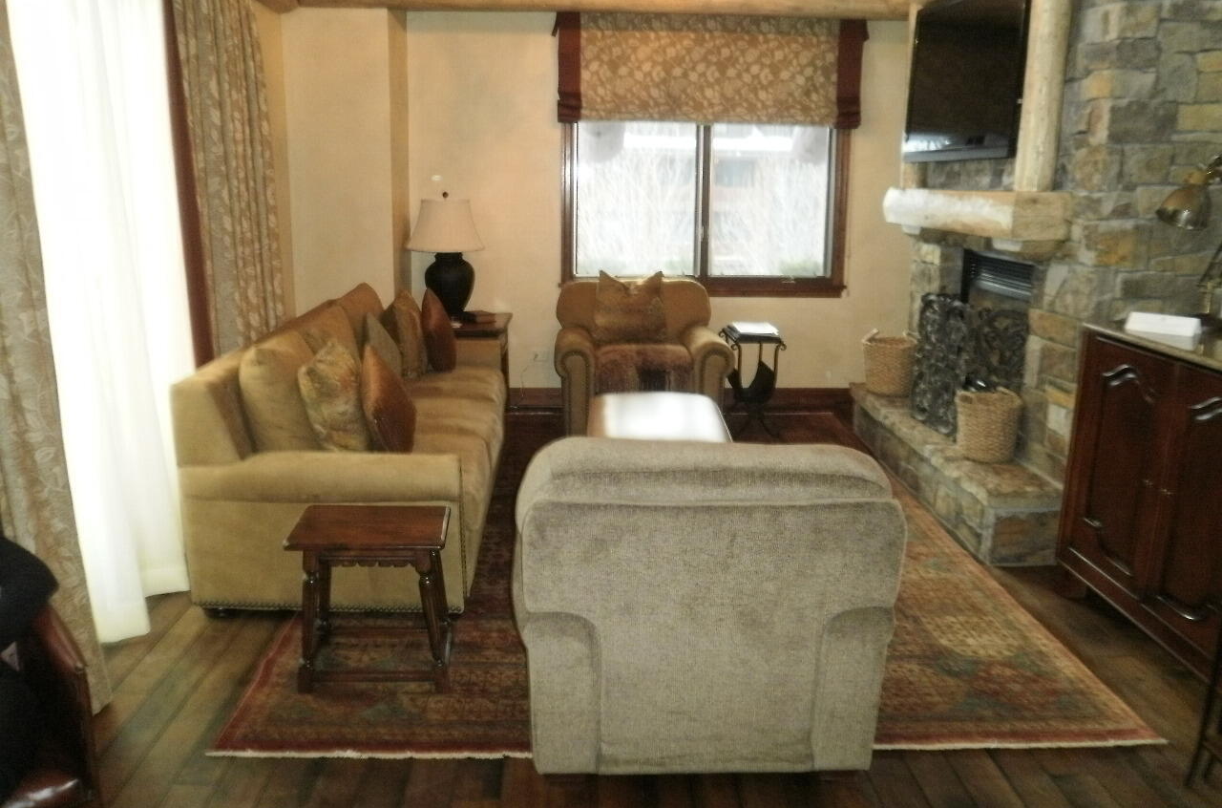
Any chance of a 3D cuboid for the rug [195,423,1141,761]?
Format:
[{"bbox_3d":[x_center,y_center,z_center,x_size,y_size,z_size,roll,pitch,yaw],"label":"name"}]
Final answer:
[{"bbox_3d":[0.150,0.516,4.424,2.710,0.012,3.850,0,14,-3],"label":"rug"}]

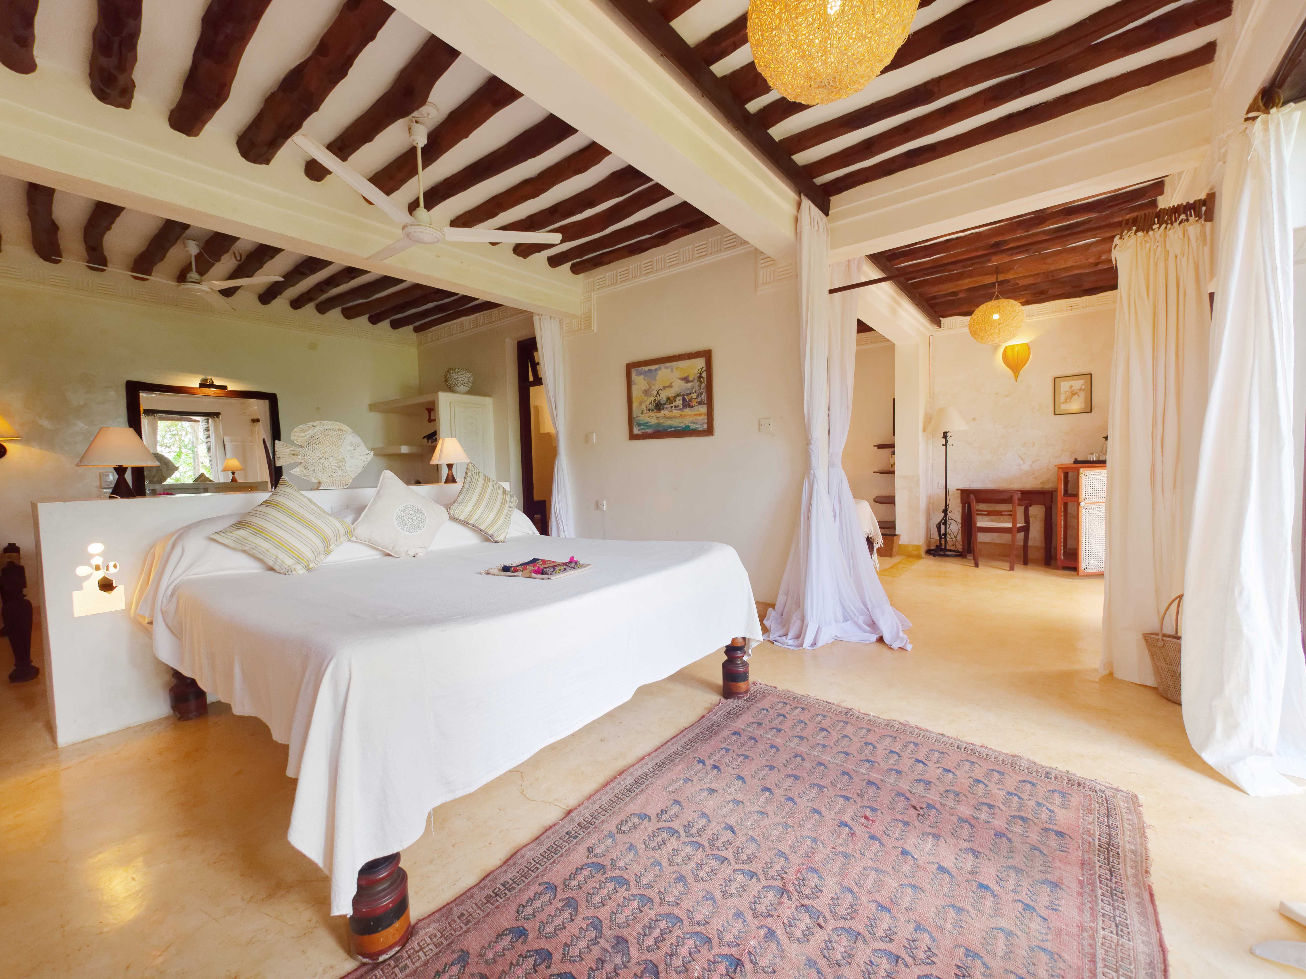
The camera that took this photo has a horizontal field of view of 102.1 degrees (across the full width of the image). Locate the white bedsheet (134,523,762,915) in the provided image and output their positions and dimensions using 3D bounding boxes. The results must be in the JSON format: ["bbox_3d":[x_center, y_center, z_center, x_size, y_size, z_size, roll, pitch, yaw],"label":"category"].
[{"bbox_3d":[-0.963,0.522,2.611,2.280,0.708,2.100,1,4,38],"label":"white bedsheet"}]

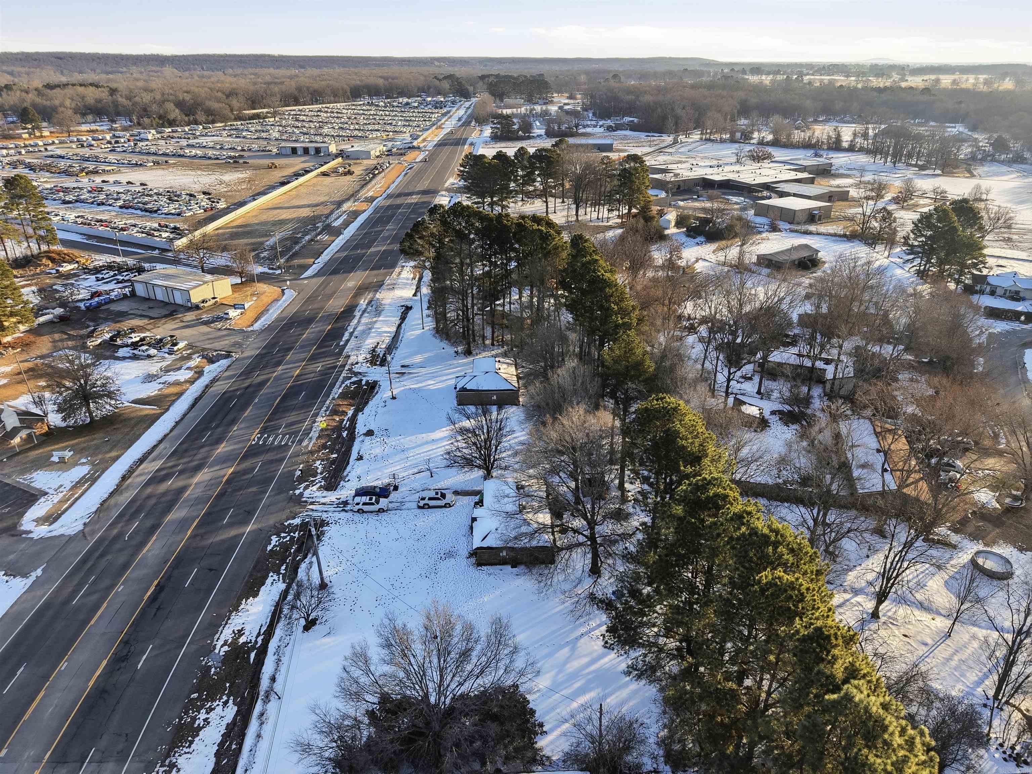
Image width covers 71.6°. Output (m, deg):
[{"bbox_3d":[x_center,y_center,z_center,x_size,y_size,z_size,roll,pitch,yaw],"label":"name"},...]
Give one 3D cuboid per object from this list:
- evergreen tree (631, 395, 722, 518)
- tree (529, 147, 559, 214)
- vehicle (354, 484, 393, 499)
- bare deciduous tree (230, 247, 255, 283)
[{"bbox_3d":[19.602,10.148,87.451,11.200,19.000,11.000,0,24,0],"label":"evergreen tree"},{"bbox_3d":[11.637,-78.285,274.266,10.500,25.000,10.500,0,24,0],"label":"tree"},{"bbox_3d":[-19.816,14.418,99.001,4.850,1.650,1.900,1,25,3],"label":"vehicle"},{"bbox_3d":[-73.600,-32.824,192.210,6.400,9.600,6.400,0,25,0],"label":"bare deciduous tree"}]

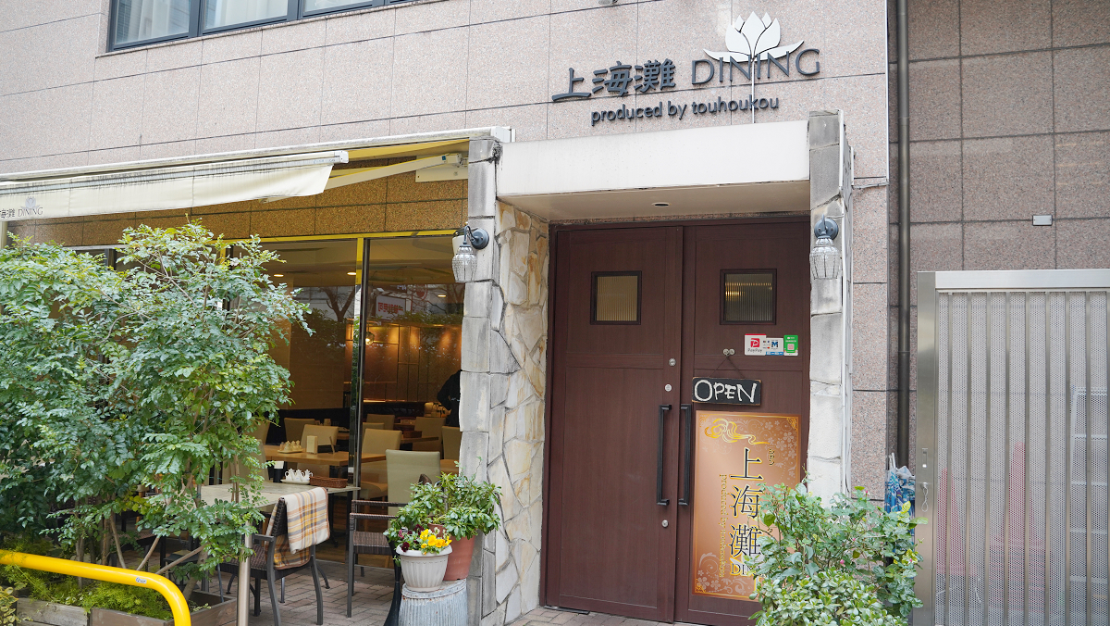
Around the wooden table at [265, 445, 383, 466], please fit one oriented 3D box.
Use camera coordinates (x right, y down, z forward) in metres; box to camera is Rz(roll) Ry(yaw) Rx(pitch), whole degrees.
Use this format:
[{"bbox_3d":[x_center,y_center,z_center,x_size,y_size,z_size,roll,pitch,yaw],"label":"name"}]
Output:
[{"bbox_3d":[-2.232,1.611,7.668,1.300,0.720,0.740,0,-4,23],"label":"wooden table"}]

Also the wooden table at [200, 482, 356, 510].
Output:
[{"bbox_3d":[-1.866,1.439,5.146,0.780,0.720,1.240,0,-4,23],"label":"wooden table"}]

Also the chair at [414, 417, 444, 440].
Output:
[{"bbox_3d":[-1.601,1.707,10.314,0.450,0.890,0.560,1,-4,13],"label":"chair"}]

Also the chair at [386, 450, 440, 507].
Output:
[{"bbox_3d":[-1.001,1.484,6.658,0.460,0.880,0.560,1,-4,13],"label":"chair"}]

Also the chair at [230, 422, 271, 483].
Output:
[{"bbox_3d":[-2.567,1.504,7.437,0.450,0.880,0.550,0,-4,23],"label":"chair"}]

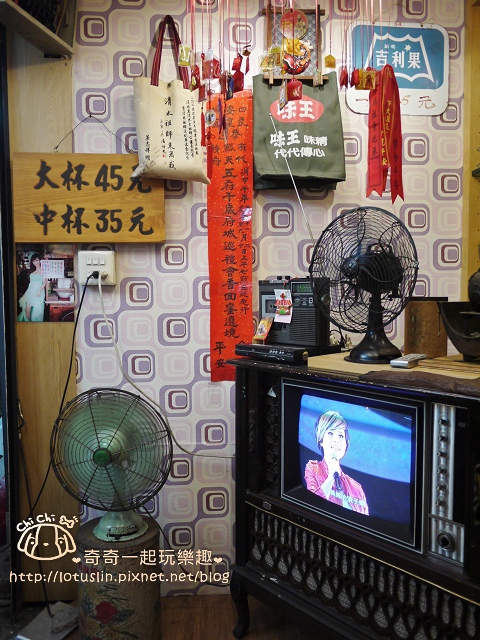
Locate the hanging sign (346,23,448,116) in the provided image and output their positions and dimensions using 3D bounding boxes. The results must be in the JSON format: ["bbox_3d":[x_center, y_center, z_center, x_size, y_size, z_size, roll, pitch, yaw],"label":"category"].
[{"bbox_3d":[0.590,-0.934,1.937,0.402,0.335,0.012,-1,4,-7],"label":"hanging sign"}]

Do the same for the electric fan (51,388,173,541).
[{"bbox_3d":[-0.378,0.429,1.592,0.367,0.451,0.265,-1,4,6],"label":"electric fan"}]

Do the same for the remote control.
[{"bbox_3d":[0.499,0.123,1.520,0.051,0.020,0.158,2,5,39],"label":"remote control"}]

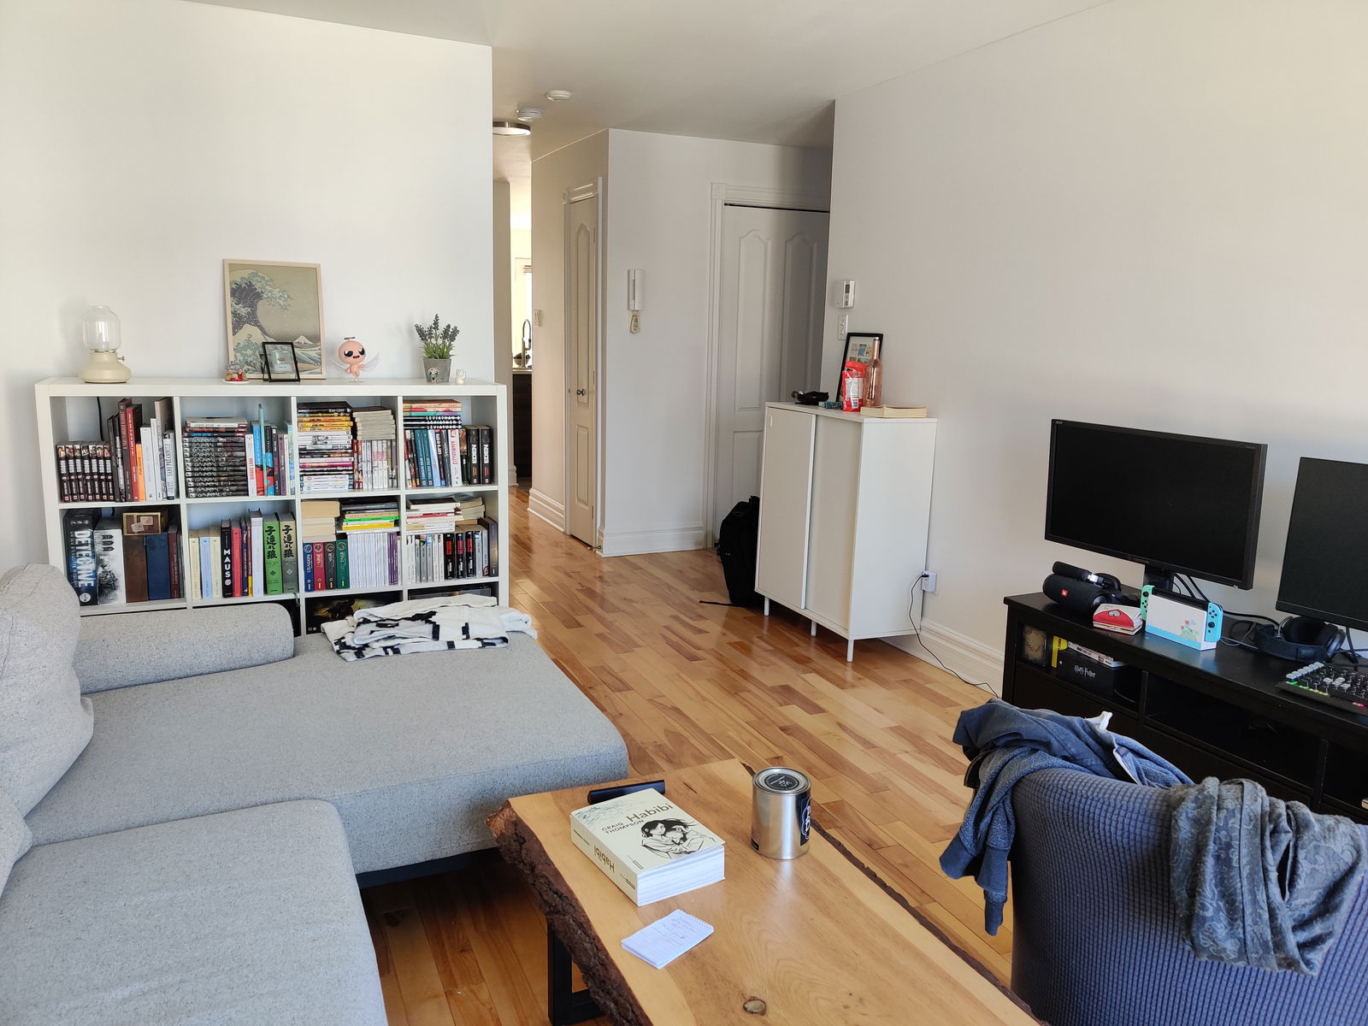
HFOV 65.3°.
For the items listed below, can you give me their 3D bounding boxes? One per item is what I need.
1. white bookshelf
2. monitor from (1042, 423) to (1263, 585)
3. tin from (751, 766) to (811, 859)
[{"bbox_3d":[-1.405,0.086,3.865,1.465,1.120,0.390,-3,11,-24],"label":"white bookshelf"},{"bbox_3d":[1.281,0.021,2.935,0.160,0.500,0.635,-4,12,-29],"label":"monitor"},{"bbox_3d":[0.174,0.540,1.924,0.107,0.124,0.107,1,10,0],"label":"tin"}]

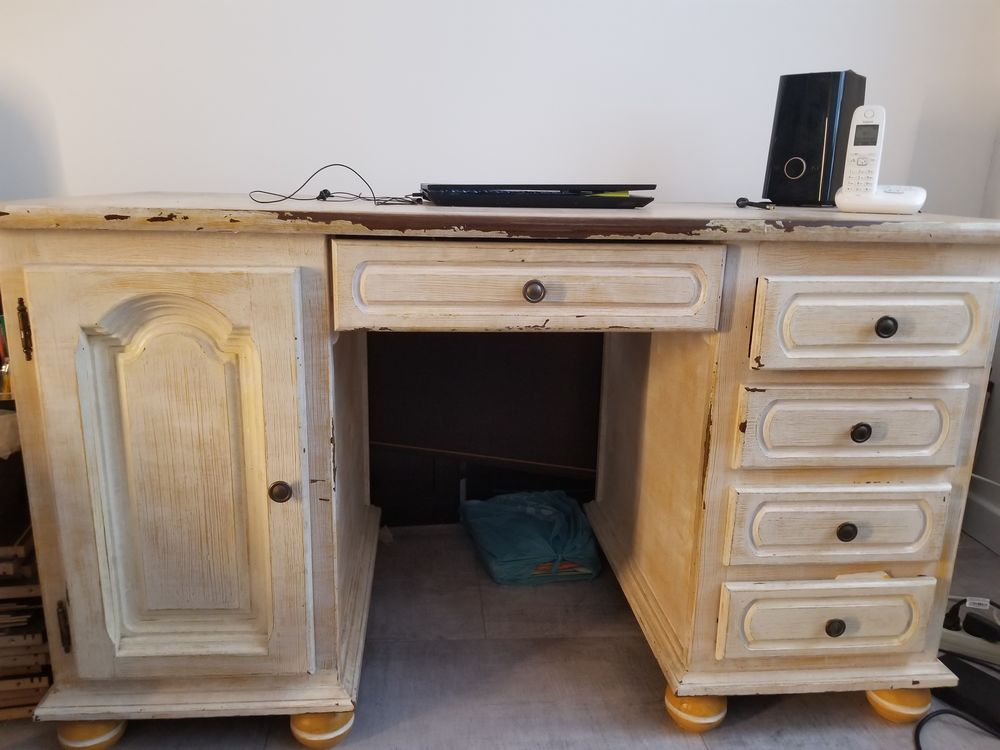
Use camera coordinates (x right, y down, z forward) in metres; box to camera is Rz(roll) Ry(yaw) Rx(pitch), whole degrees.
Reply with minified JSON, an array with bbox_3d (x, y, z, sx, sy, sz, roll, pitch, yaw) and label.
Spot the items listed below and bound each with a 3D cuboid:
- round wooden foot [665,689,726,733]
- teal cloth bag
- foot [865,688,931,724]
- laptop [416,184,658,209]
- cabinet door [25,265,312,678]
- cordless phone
[{"bbox_3d":[0.291,0.483,1.122,0.091,0.088,0.091,1,14,0],"label":"round wooden foot"},{"bbox_3d":[0.067,0.350,1.661,0.240,0.073,0.290,-2,15,-13],"label":"teal cloth bag"},{"bbox_3d":[0.609,0.483,1.152,0.091,0.088,0.091,0,14,-5],"label":"foot"},{"bbox_3d":[0.028,-0.275,1.141,0.290,0.032,0.390,-1,14,-8],"label":"laptop"},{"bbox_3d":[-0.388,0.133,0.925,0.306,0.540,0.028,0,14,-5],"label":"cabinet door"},{"bbox_3d":[0.599,-0.332,1.165,0.122,0.156,0.090,8,16,26],"label":"cordless phone"}]

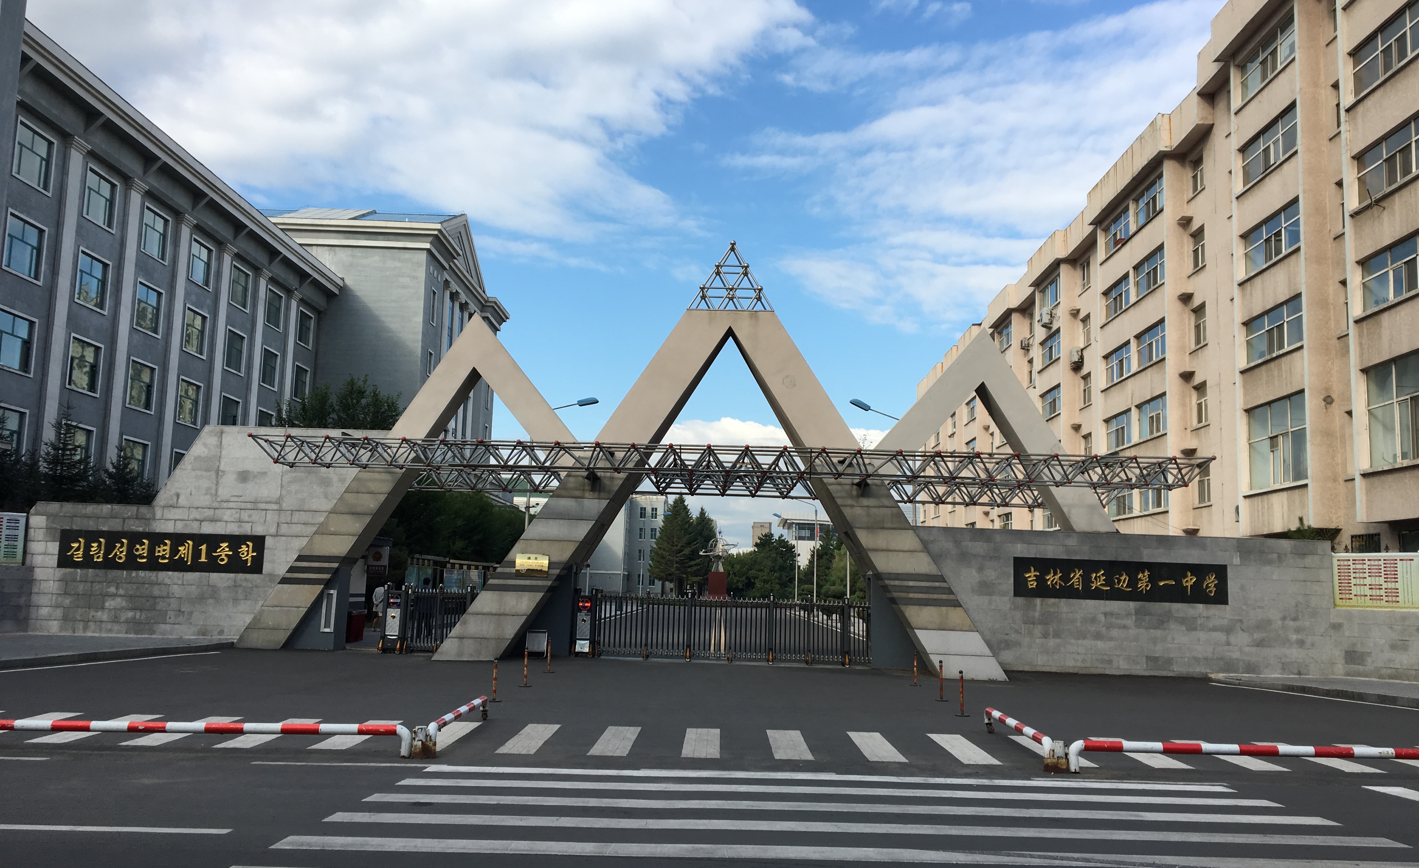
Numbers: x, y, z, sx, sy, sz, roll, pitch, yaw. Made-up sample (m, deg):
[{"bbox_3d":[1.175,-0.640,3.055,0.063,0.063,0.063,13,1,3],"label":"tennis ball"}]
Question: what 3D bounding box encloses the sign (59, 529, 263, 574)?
[{"bbox_3d":[-13.271,2.859,28.783,4.990,0.920,0.100,2,-8,0],"label":"sign"}]

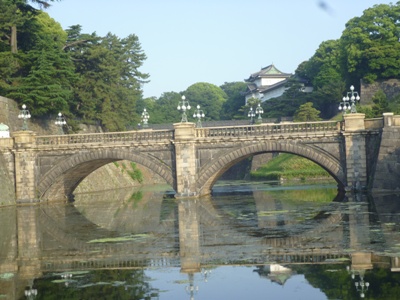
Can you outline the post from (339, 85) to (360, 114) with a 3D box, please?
[{"bbox_3d":[14.881,-4.829,70.544,1.350,2.738,1.350,-3,-2,7],"label":"post"}]

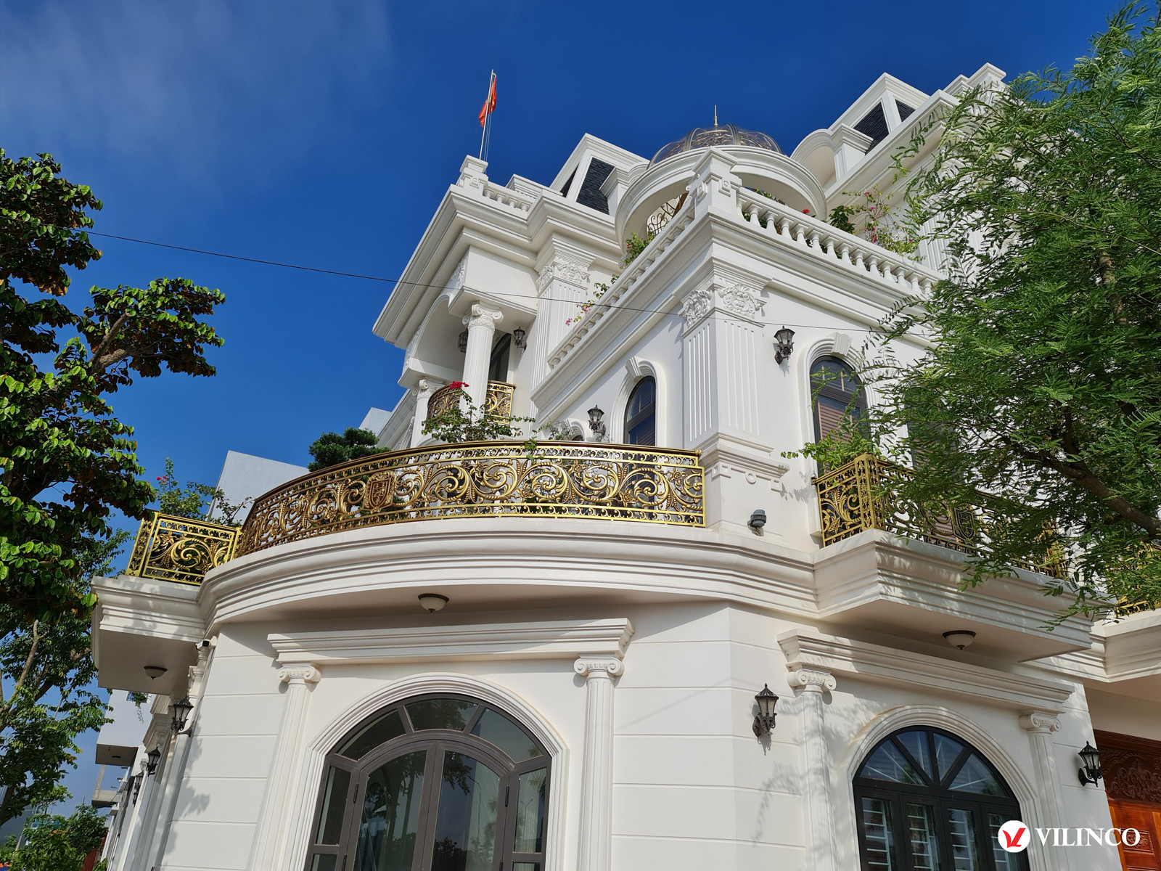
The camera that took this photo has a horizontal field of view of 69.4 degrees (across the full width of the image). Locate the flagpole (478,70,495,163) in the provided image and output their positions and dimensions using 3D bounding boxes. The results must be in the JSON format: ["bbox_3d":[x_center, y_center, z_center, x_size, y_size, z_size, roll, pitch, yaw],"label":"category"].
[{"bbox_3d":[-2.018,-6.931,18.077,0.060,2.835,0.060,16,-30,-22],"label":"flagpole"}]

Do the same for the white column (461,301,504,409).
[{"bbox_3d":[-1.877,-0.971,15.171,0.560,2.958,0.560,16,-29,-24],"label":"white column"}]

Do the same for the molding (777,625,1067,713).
[{"bbox_3d":[3.904,2.624,9.138,4.118,0.300,0.288,16,-30,-22],"label":"molding"}]

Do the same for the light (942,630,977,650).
[{"bbox_3d":[3.946,2.134,8.704,0.340,0.189,0.340,16,-30,-22],"label":"light"}]

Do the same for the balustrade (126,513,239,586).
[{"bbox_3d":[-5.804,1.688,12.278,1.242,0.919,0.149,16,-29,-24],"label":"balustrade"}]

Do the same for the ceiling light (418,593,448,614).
[{"bbox_3d":[-1.604,1.823,9.063,0.341,0.184,0.341,-7,-28,19],"label":"ceiling light"}]

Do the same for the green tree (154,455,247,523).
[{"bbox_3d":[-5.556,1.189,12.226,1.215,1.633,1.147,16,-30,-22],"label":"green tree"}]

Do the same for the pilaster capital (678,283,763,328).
[{"bbox_3d":[1.787,-1.466,10.630,0.823,0.455,0.796,16,-29,-24],"label":"pilaster capital"}]

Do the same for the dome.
[{"bbox_3d":[2.659,-4.860,16.488,3.281,1.706,3.281,16,-29,-24],"label":"dome"}]

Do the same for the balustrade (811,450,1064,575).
[{"bbox_3d":[4.317,1.128,10.106,3.098,0.927,0.901,16,-29,-24],"label":"balustrade"}]

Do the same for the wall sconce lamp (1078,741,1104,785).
[{"bbox_3d":[5.920,3.796,9.699,0.232,0.479,0.290,16,-30,-22],"label":"wall sconce lamp"}]

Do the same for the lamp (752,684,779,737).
[{"bbox_3d":[1.755,2.602,7.943,0.232,0.481,0.290,16,-30,-22],"label":"lamp"}]

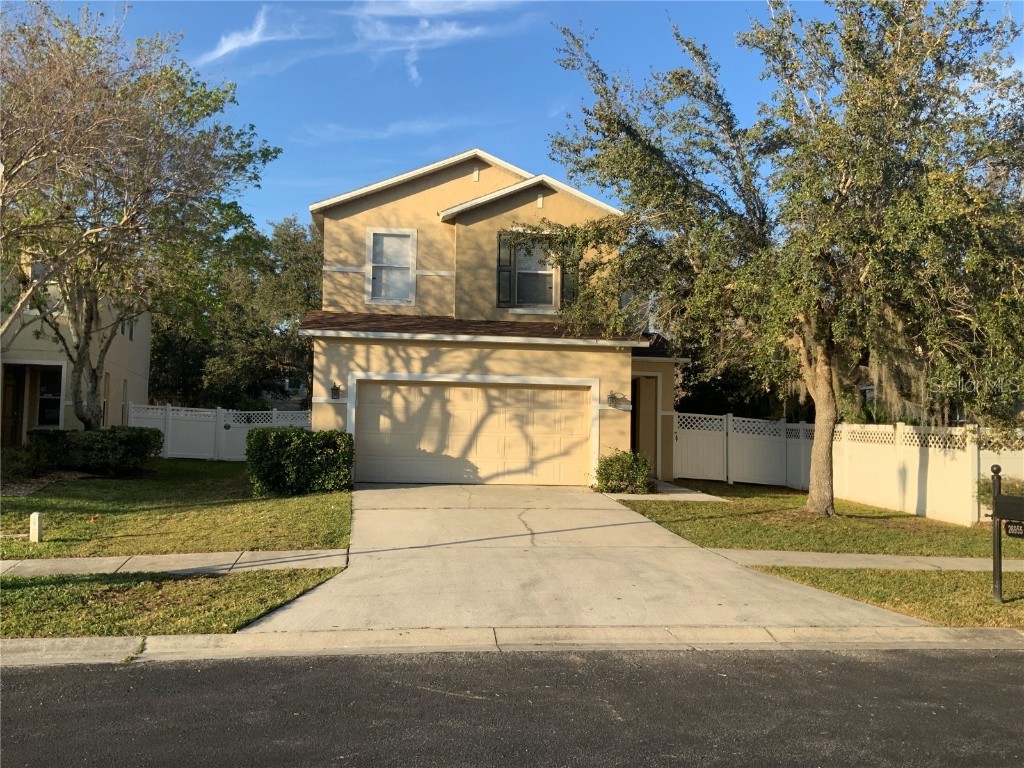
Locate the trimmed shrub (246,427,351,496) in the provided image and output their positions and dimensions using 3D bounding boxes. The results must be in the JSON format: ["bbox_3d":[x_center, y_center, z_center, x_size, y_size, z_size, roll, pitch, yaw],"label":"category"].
[{"bbox_3d":[-4.020,1.451,16.535,1.870,1.250,1.100,2,-3,-7],"label":"trimmed shrub"}]

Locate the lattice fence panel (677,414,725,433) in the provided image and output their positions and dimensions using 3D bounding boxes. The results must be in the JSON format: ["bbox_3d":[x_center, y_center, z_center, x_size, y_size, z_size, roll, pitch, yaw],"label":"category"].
[{"bbox_3d":[5.265,1.095,23.674,1.430,0.480,0.060,2,-3,-7],"label":"lattice fence panel"}]

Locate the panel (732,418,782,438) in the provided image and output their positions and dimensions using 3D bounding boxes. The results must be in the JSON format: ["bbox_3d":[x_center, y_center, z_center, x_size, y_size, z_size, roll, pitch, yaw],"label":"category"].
[{"bbox_3d":[6.867,1.199,23.862,1.460,0.480,0.060,2,-3,-7],"label":"panel"}]

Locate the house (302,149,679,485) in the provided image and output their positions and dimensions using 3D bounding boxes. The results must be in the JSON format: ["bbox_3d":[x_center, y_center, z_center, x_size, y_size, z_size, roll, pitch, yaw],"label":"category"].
[{"bbox_3d":[-0.346,-1.183,24.328,9.400,7.420,13.500,2,-3,-7],"label":"house"}]

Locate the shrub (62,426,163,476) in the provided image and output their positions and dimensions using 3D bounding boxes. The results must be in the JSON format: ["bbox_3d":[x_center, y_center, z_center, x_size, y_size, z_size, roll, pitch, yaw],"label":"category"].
[{"bbox_3d":[-9.434,1.612,20.463,2.000,1.130,1.400,2,-3,-7],"label":"shrub"}]

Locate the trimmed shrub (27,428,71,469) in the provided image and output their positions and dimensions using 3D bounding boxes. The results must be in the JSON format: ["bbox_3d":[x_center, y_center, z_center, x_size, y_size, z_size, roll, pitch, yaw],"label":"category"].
[{"bbox_3d":[-11.389,1.654,21.435,1.250,1.050,1.200,2,-3,-7],"label":"trimmed shrub"}]

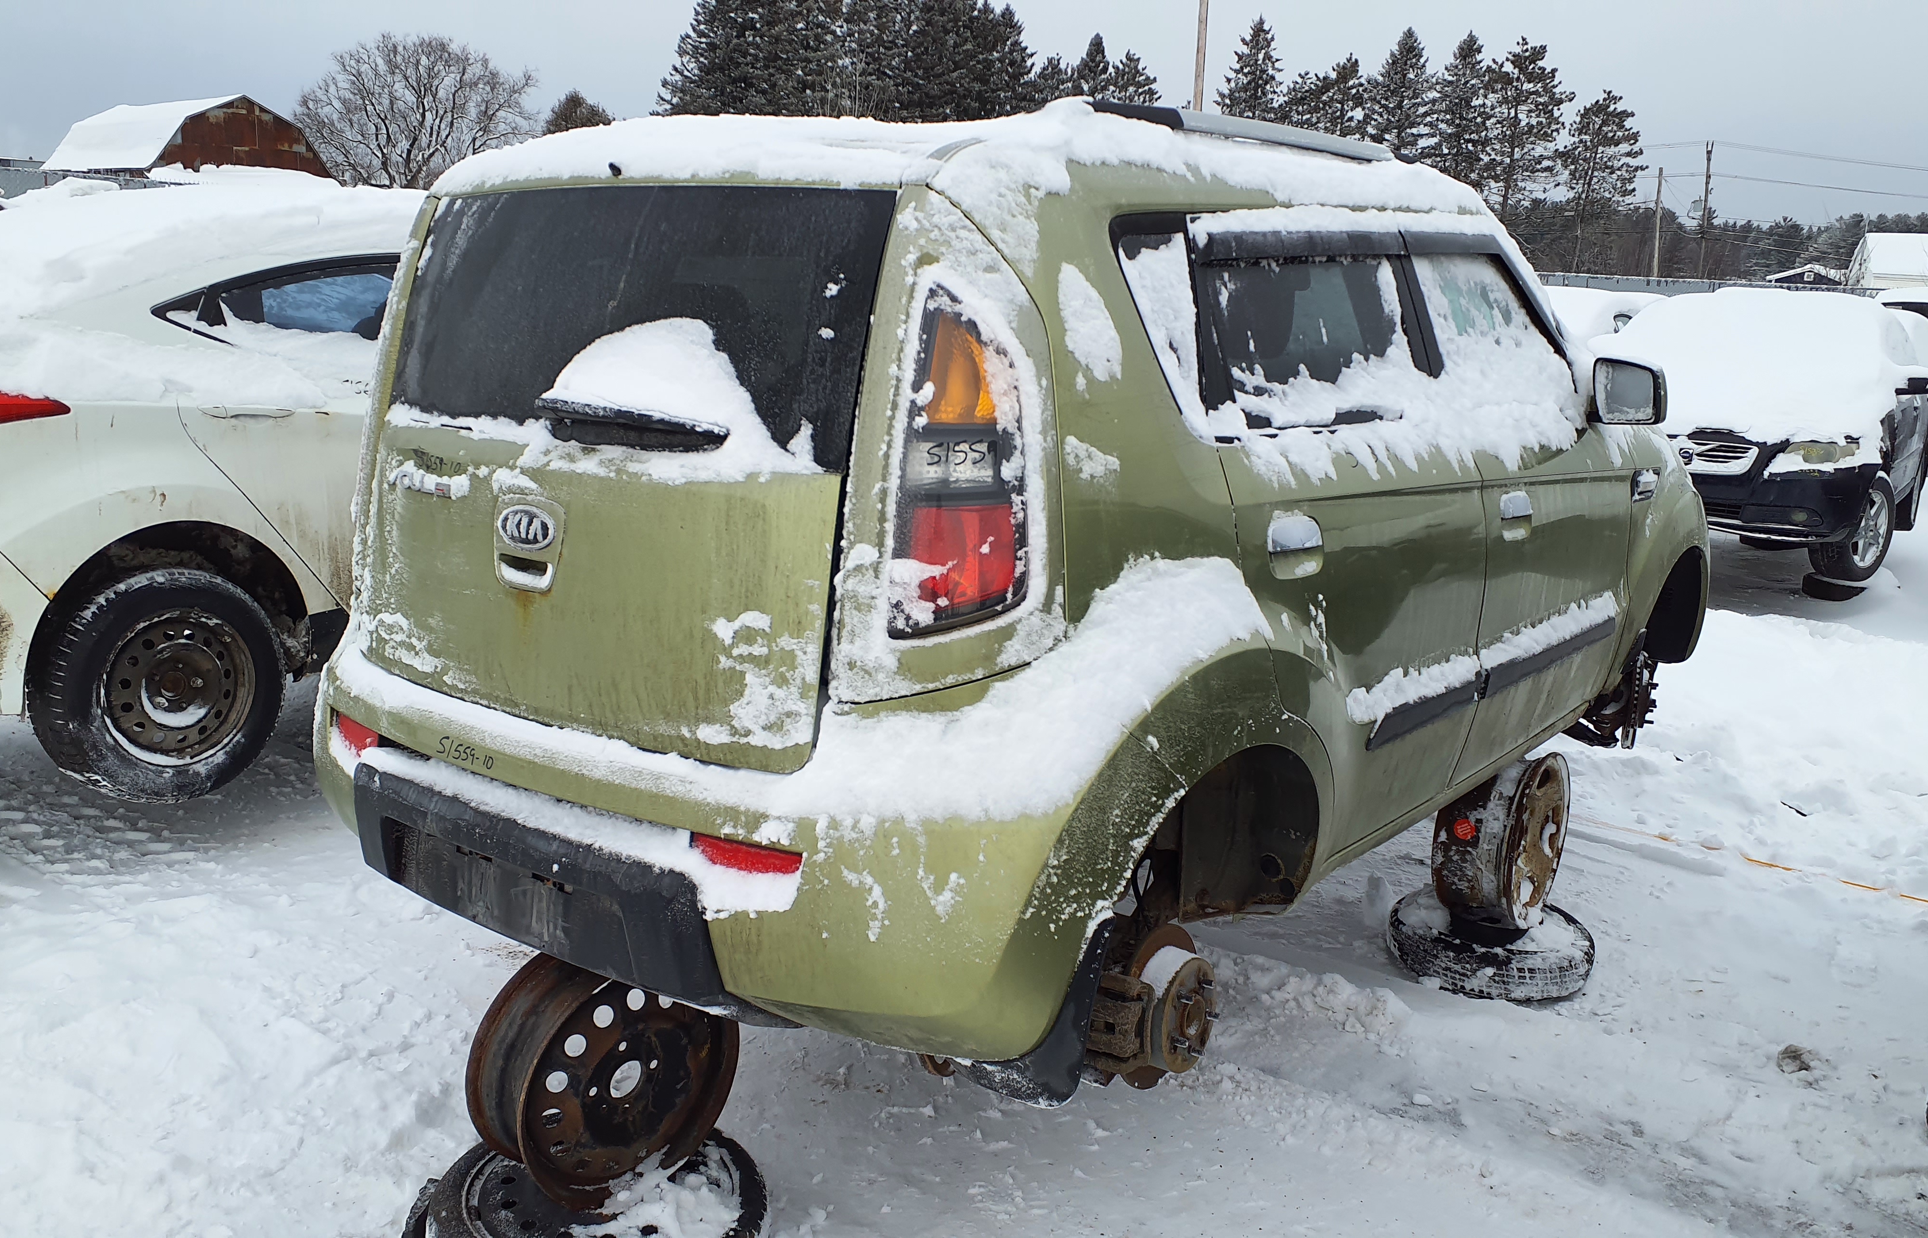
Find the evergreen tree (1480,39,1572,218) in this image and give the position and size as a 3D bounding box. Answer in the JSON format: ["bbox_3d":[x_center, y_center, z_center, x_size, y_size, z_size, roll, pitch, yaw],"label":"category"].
[{"bbox_3d":[30.507,-24.941,81.779,5.200,14.372,5.200,3,14,0],"label":"evergreen tree"}]

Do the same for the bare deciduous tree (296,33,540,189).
[{"bbox_3d":[-30.148,-26.575,81.426,13.300,11.519,13.000,3,14,0],"label":"bare deciduous tree"}]

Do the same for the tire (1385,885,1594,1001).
[{"bbox_3d":[1.380,0.844,3.830,0.520,0.135,0.520,3,14,0],"label":"tire"}]

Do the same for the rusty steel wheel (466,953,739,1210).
[{"bbox_3d":[-0.593,0.741,2.423,0.175,0.416,0.416,16,19,42],"label":"rusty steel wheel"}]

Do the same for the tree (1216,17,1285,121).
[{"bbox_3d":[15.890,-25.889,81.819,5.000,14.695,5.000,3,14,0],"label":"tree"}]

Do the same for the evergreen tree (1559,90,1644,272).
[{"bbox_3d":[27.020,-16.866,62.454,4.200,10.970,4.200,5,13,22],"label":"evergreen tree"}]

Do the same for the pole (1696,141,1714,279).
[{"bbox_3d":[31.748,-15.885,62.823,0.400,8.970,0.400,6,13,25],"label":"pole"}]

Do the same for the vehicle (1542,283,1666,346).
[{"bbox_3d":[5.300,-2.194,13.300,1.800,1.600,4.400,14,18,37],"label":"vehicle"}]

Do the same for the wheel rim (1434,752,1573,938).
[{"bbox_3d":[1.363,0.536,3.685,0.181,0.440,0.440,11,16,39],"label":"wheel rim"}]

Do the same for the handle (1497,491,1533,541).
[{"bbox_3d":[1.157,-0.216,3.060,0.055,0.100,0.190,14,17,37],"label":"handle"}]

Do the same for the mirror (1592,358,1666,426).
[{"bbox_3d":[1.522,-0.510,3.337,0.200,0.160,0.130,10,15,38],"label":"mirror"}]

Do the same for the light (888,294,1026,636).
[{"bbox_3d":[0.010,-0.196,1.839,0.210,0.460,0.180,8,13,28],"label":"light"}]

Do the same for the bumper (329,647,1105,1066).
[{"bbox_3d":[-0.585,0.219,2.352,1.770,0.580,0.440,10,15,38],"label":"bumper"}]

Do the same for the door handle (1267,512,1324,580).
[{"bbox_3d":[0.517,-0.110,2.222,0.050,0.105,0.190,10,15,38],"label":"door handle"}]

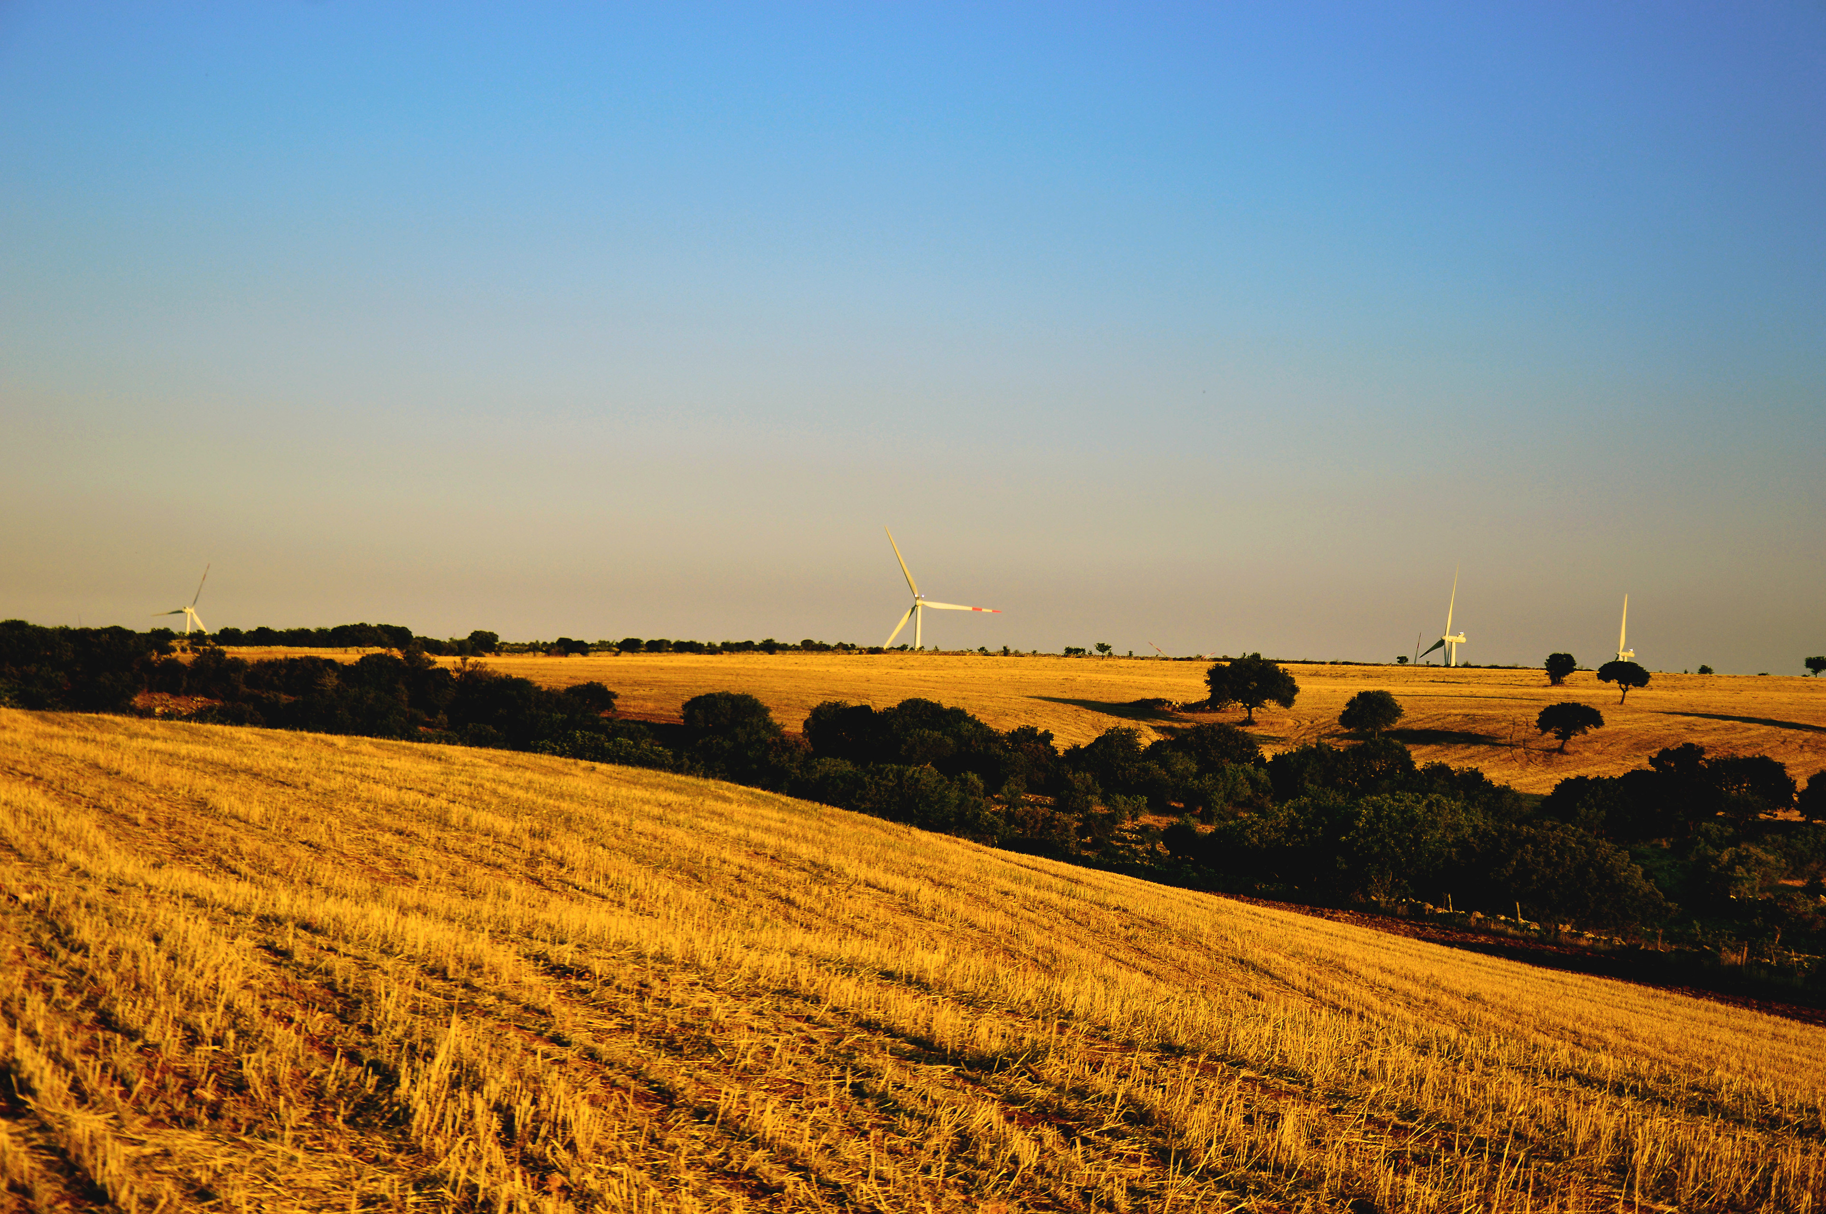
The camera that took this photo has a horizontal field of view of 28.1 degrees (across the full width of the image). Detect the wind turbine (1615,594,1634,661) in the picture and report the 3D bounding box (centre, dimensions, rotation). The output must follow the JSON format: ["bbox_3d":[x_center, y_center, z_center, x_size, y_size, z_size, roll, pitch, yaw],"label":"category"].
[{"bbox_3d":[551.900,55.300,2828.000,15.500,131.000,81.000,3,-1,-6],"label":"wind turbine"}]

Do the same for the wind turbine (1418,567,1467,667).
[{"bbox_3d":[310.600,38.300,2115.000,15.500,129.000,79.000,3,-1,-6],"label":"wind turbine"}]

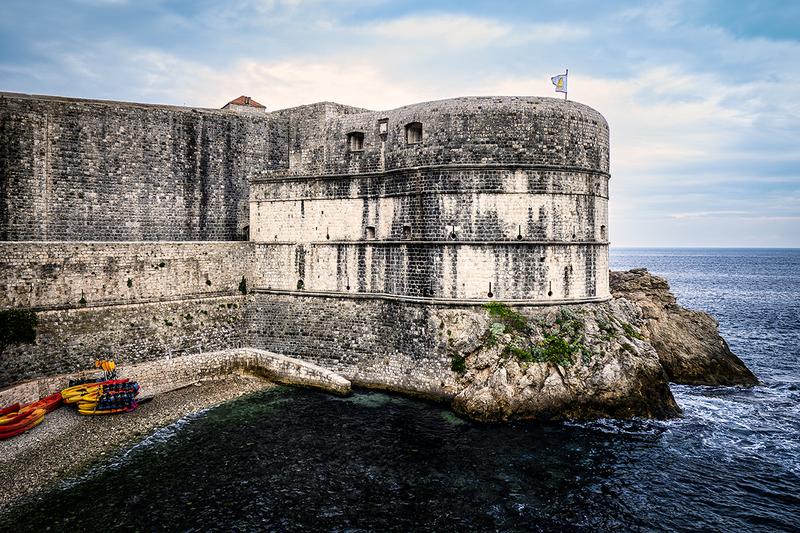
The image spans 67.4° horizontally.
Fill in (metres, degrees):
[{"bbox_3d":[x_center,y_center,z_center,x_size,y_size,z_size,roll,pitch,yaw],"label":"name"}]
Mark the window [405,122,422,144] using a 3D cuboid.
[{"bbox_3d":[1.177,-11.571,52.300,1.650,1.750,0.500,1,2,36],"label":"window"}]

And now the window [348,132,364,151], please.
[{"bbox_3d":[-4.102,-11.705,56.300,1.650,1.550,0.500,1,2,31],"label":"window"}]

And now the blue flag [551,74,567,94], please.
[{"bbox_3d":[14.826,-16.992,56.000,1.450,1.750,0.350,1,2,18],"label":"blue flag"}]

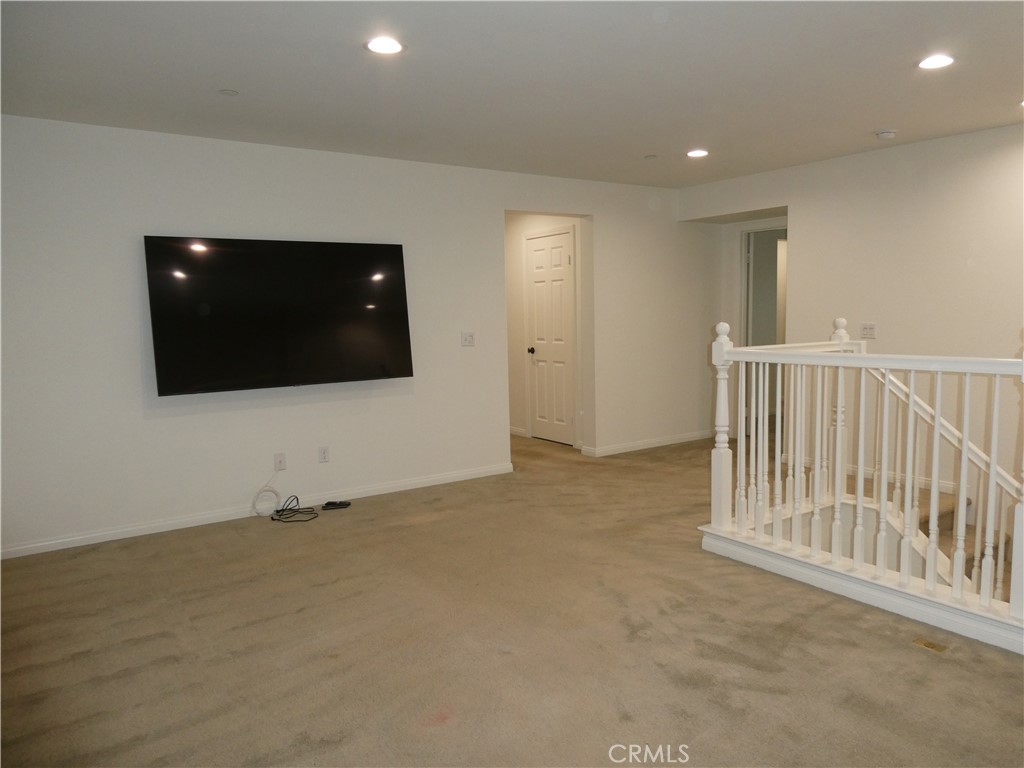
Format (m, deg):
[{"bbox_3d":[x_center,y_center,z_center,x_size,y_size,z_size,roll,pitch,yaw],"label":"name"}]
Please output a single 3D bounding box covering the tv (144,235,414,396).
[{"bbox_3d":[-1.464,-0.463,4.710,1.675,0.953,0.065,-5,1,-34],"label":"tv"}]

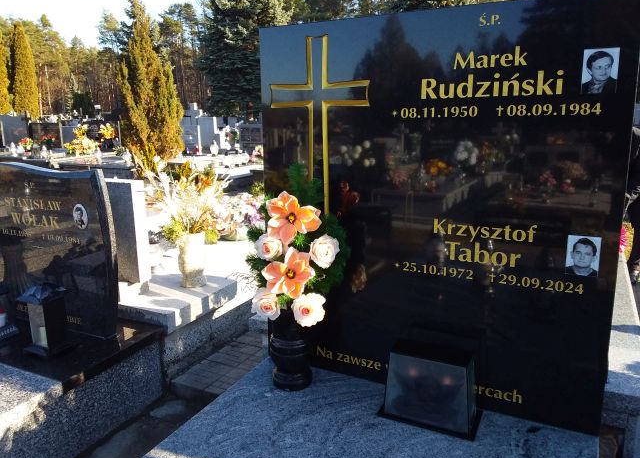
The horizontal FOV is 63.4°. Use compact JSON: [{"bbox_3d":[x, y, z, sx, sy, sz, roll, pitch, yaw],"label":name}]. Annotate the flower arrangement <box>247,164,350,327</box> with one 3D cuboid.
[{"bbox_3d":[-0.064,0.065,1.796,0.345,0.546,0.250,2,11,10],"label":"flower arrangement"}]

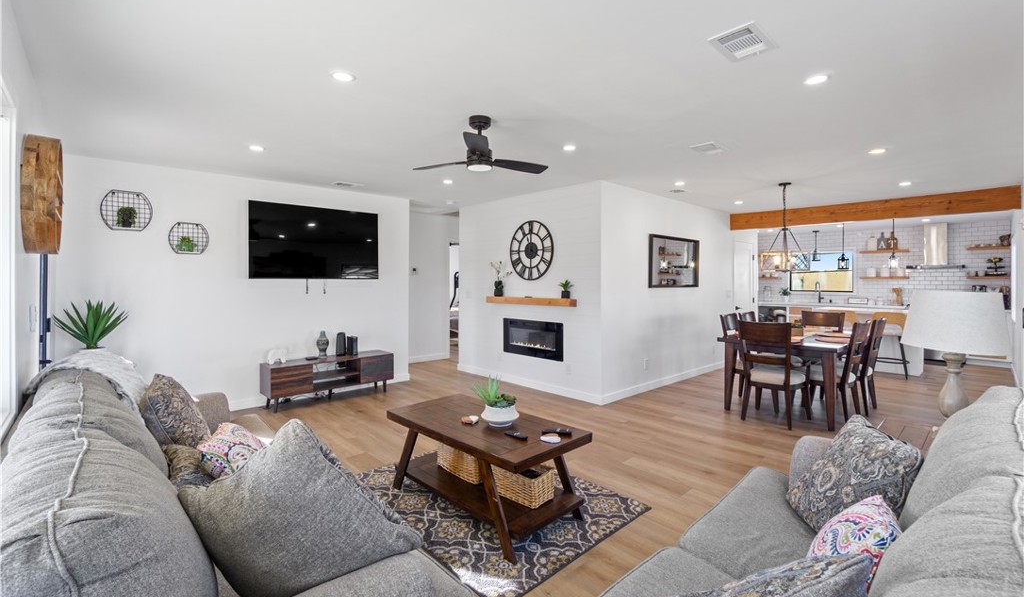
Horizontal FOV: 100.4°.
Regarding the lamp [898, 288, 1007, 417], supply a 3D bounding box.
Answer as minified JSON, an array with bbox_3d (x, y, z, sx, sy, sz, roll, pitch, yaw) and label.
[{"bbox_3d":[2.318,0.311,2.235,0.400,0.696,0.400,-2,3,-42],"label":"lamp"}]

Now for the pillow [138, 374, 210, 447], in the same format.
[{"bbox_3d":[-1.933,0.647,2.444,0.162,0.424,0.424,-29,8,-10],"label":"pillow"}]

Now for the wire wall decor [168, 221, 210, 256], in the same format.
[{"bbox_3d":[-3.143,-0.580,4.143,0.315,0.305,0.100,-2,3,-42],"label":"wire wall decor"}]

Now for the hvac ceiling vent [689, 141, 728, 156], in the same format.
[{"bbox_3d":[1.581,-1.201,3.429,0.310,0.030,0.200,-2,3,-42],"label":"hvac ceiling vent"}]

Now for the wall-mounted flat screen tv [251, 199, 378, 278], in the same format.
[{"bbox_3d":[-2.262,-0.654,5.030,1.454,0.834,0.051,-2,3,-43],"label":"wall-mounted flat screen tv"}]

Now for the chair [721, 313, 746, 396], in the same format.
[{"bbox_3d":[2.692,0.685,4.707,0.576,0.980,0.465,2,3,45],"label":"chair"}]

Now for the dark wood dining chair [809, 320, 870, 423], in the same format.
[{"bbox_3d":[3.284,0.710,4.460,0.480,0.985,0.570,-2,3,-38],"label":"dark wood dining chair"}]

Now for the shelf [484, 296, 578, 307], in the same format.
[{"bbox_3d":[0.207,0.038,5.409,0.141,0.091,1.454,-2,3,-44],"label":"shelf"}]

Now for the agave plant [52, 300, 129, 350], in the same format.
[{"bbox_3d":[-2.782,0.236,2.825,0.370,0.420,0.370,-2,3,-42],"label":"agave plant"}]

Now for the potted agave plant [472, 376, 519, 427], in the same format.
[{"bbox_3d":[-0.094,0.624,2.596,0.268,0.288,0.242,0,2,0],"label":"potted agave plant"}]

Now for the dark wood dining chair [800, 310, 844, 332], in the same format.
[{"bbox_3d":[3.692,0.666,5.161,0.566,0.980,0.465,-2,3,-43],"label":"dark wood dining chair"}]

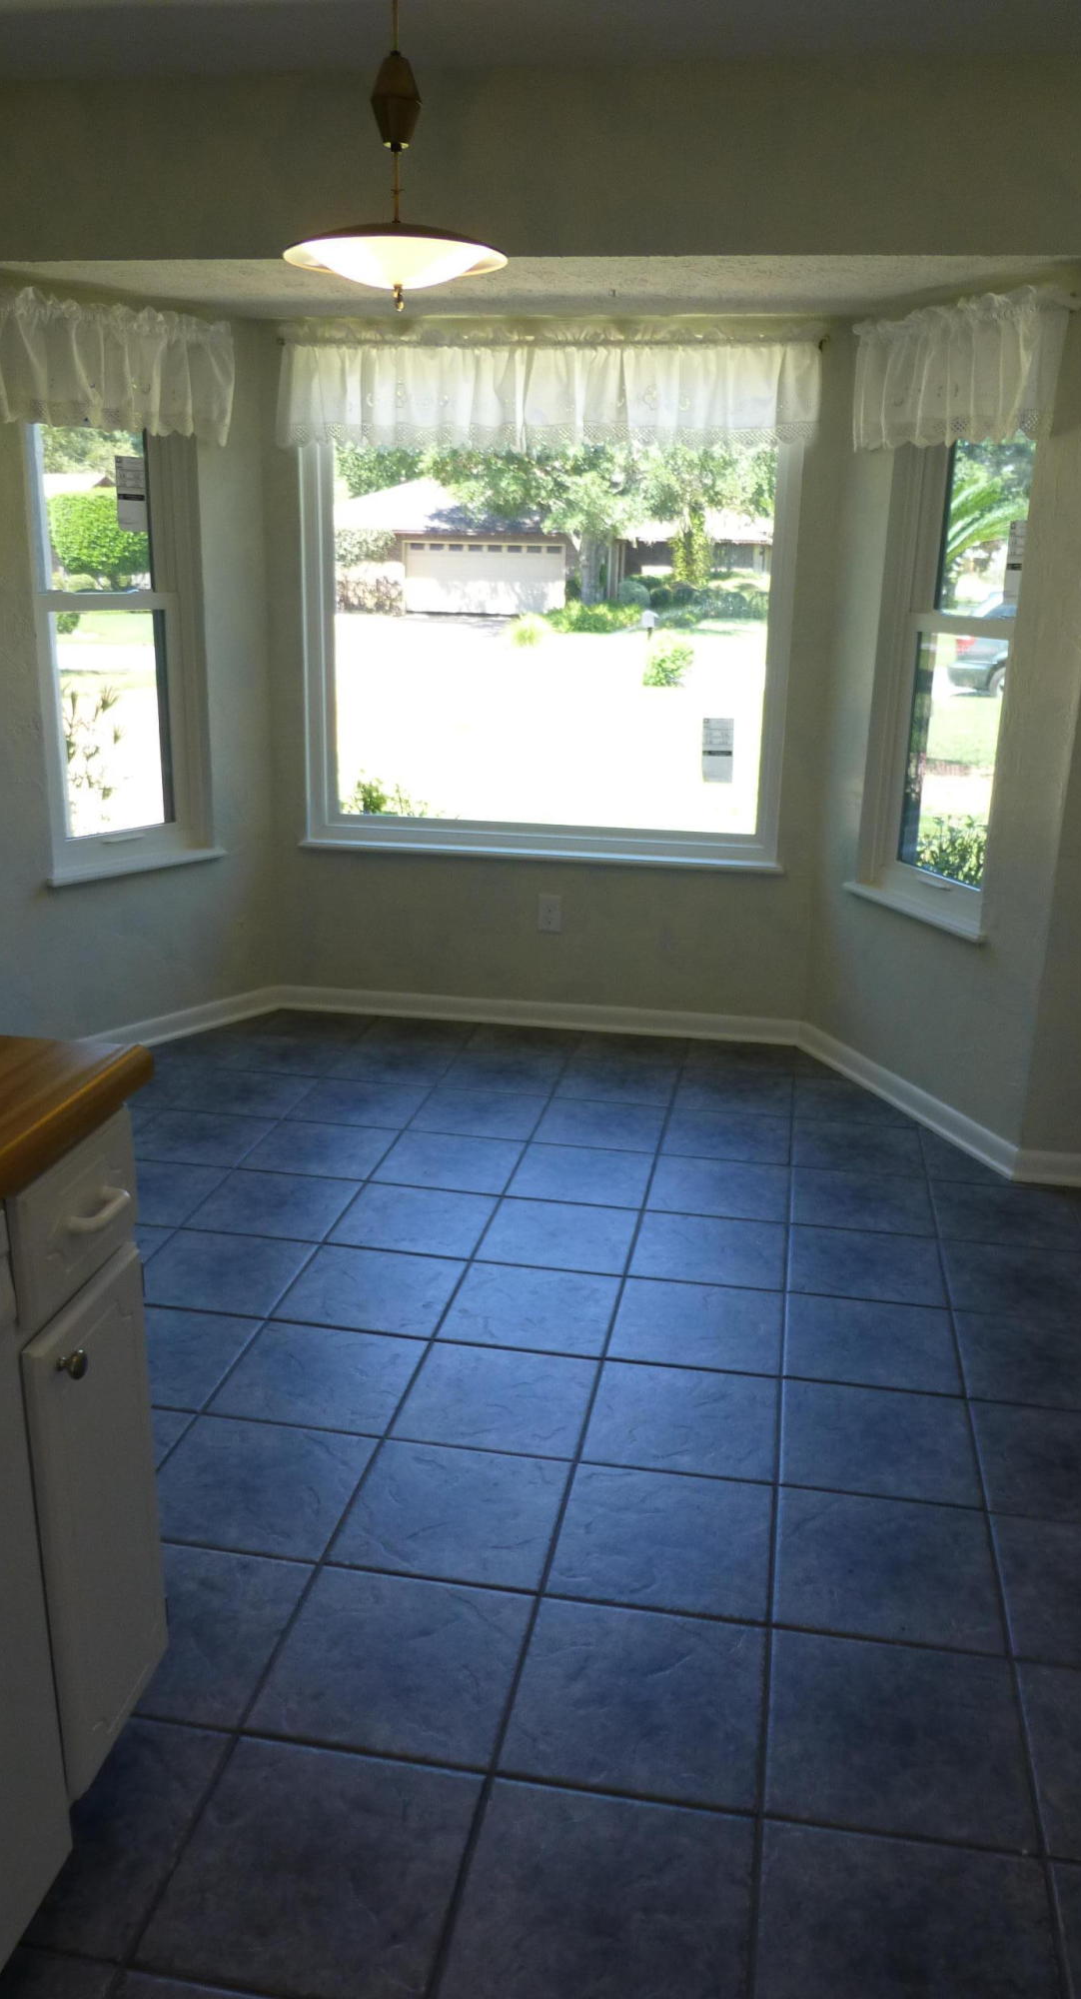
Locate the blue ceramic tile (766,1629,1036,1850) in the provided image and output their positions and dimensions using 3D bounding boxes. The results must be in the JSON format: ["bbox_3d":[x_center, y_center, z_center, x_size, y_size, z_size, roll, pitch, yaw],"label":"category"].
[{"bbox_3d":[0.462,0.956,1.800,0.324,0.010,0.324,4,17,10],"label":"blue ceramic tile"}]

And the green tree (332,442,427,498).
[{"bbox_3d":[-5.642,-18.452,48.393,7.500,8.500,7.000,4,18,10],"label":"green tree"}]

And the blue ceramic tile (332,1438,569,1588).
[{"bbox_3d":[-0.135,0.813,2.193,0.314,0.010,0.314,4,18,10],"label":"blue ceramic tile"}]

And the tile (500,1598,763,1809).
[{"bbox_3d":[0.133,0.927,1.839,0.314,0.010,0.314,4,18,10],"label":"tile"}]

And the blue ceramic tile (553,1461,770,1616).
[{"bbox_3d":[0.195,0.837,2.148,0.319,0.010,0.319,4,17,10],"label":"blue ceramic tile"}]

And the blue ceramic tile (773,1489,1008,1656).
[{"bbox_3d":[0.523,0.862,2.104,0.324,0.010,0.324,4,17,10],"label":"blue ceramic tile"}]

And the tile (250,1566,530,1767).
[{"bbox_3d":[-0.193,0.905,1.893,0.314,0.010,0.314,4,18,10],"label":"tile"}]

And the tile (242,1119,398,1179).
[{"bbox_3d":[-0.557,0.390,3.548,0.319,0.010,0.319,4,17,10],"label":"tile"}]

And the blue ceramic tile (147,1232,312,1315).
[{"bbox_3d":[-0.674,0.578,2.927,0.314,0.010,0.314,4,18,10],"label":"blue ceramic tile"}]

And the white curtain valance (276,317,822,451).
[{"bbox_3d":[-0.001,-1.752,3.948,1.576,0.344,0.080,4,17,10],"label":"white curtain valance"}]

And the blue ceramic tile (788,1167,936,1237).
[{"bbox_3d":[0.768,0.487,3.319,0.319,0.010,0.319,4,17,10],"label":"blue ceramic tile"}]

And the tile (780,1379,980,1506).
[{"bbox_3d":[0.581,0.768,2.398,0.319,0.010,0.319,4,17,10],"label":"tile"}]

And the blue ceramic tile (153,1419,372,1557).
[{"bbox_3d":[-0.460,0.791,2.254,0.319,0.010,0.319,4,17,10],"label":"blue ceramic tile"}]

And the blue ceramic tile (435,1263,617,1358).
[{"bbox_3d":[-0.014,0.631,2.819,0.327,0.011,0.327,4,17,10],"label":"blue ceramic tile"}]

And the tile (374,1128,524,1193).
[{"bbox_3d":[-0.226,0.412,3.482,0.314,0.010,0.314,4,18,10],"label":"tile"}]

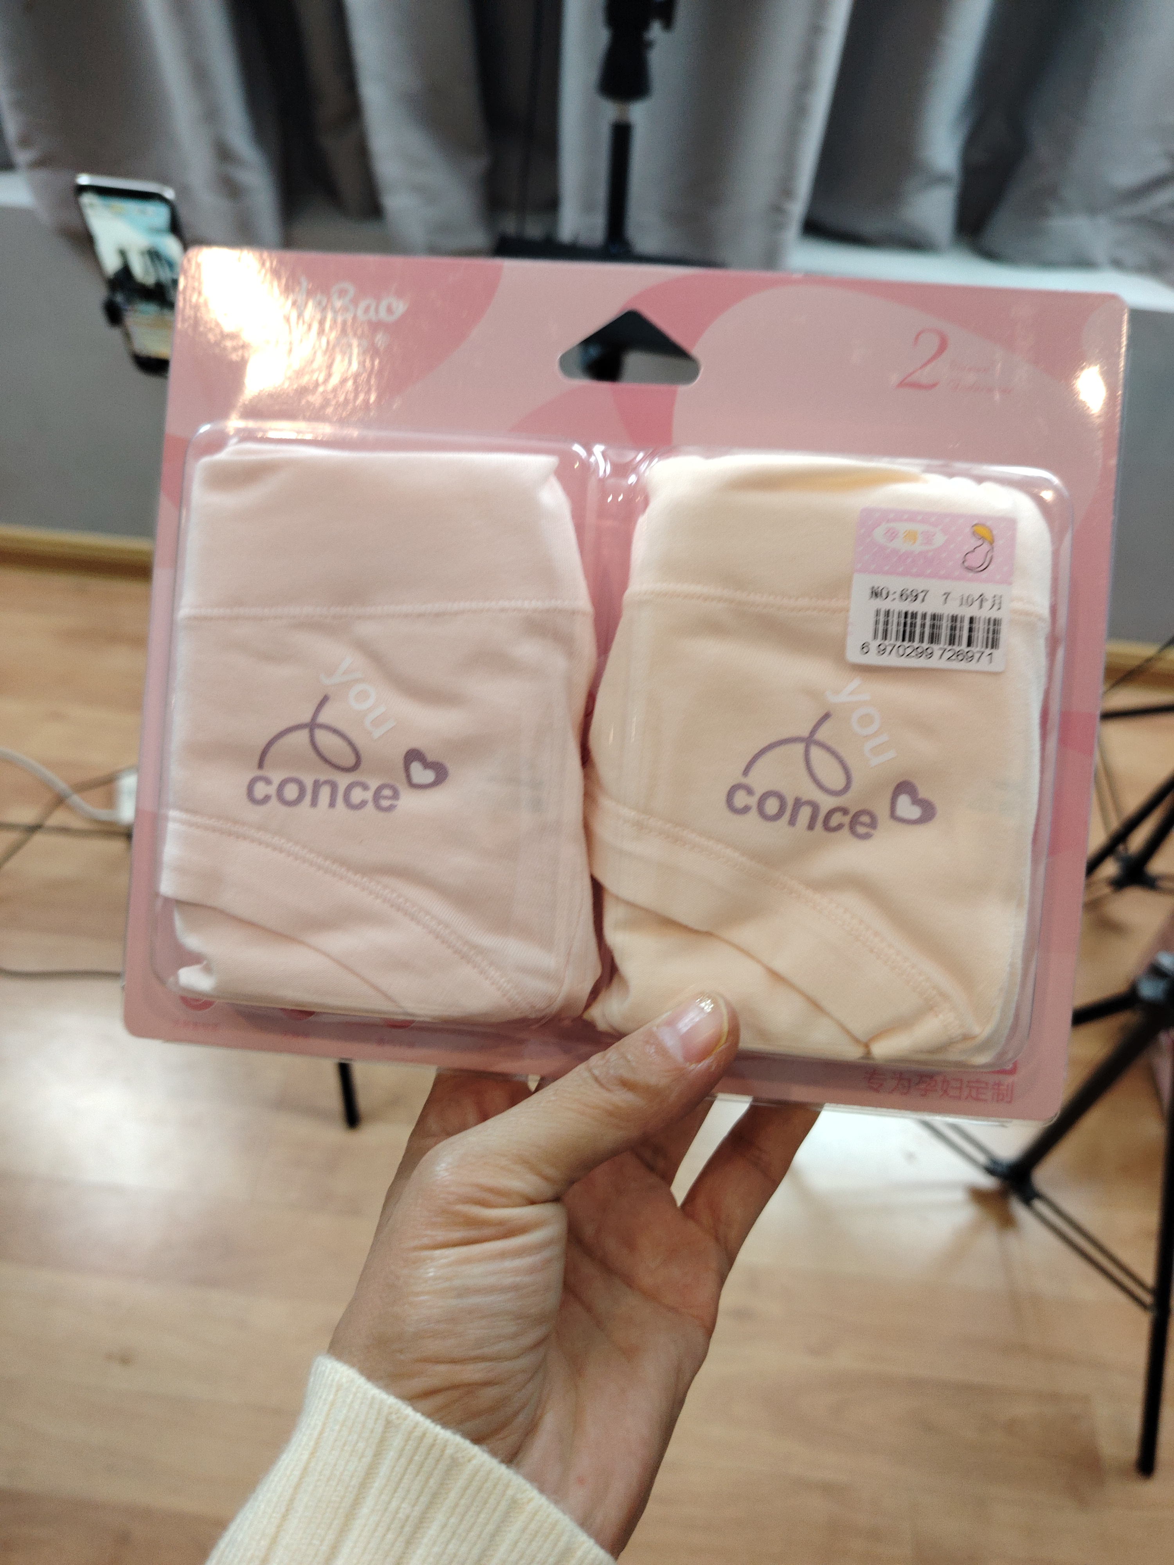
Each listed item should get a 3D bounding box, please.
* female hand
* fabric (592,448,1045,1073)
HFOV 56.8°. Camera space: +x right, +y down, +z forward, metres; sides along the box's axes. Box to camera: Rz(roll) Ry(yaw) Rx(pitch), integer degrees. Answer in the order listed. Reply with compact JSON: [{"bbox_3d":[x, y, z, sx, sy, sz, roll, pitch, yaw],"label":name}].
[{"bbox_3d":[0.003,0.089,0.246,0.083,0.070,0.155,29,77,-25],"label":"female hand"},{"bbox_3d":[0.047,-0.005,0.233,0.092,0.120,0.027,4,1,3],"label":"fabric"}]

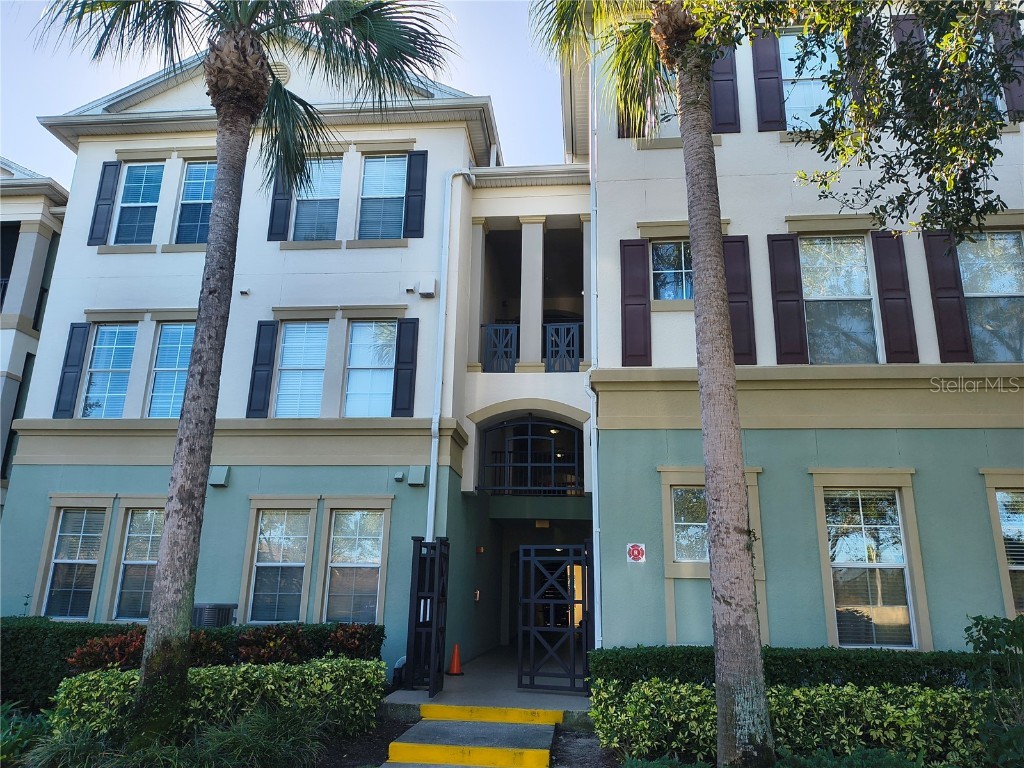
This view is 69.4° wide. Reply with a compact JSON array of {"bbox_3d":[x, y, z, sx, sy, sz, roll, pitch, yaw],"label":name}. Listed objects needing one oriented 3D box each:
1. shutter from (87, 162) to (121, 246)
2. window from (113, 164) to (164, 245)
[{"bbox_3d":[-7.616,-3.377,13.864,0.362,1.752,0.050,0,-16,5],"label":"shutter"},{"bbox_3d":[-7.051,-3.411,13.949,0.852,1.737,0.100,0,-16,5],"label":"window"}]

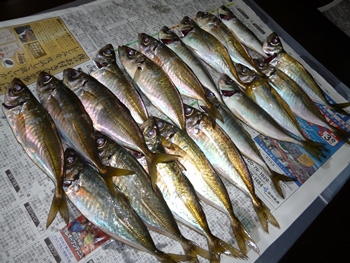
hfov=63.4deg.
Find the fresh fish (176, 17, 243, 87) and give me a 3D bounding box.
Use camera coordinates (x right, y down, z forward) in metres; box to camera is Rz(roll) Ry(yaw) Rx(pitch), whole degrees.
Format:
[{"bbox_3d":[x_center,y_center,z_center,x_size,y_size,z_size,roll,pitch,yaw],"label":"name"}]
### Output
[{"bbox_3d":[0.056,-0.109,0.402,0.048,0.024,0.161,-30,73,-24],"label":"fresh fish"}]

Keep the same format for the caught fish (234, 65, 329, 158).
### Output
[{"bbox_3d":[0.141,-0.030,0.391,0.042,0.024,0.174,-31,72,-25],"label":"caught fish"}]

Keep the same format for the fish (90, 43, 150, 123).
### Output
[{"bbox_3d":[-0.058,-0.041,0.342,0.039,0.023,0.165,-26,72,-23],"label":"fish"}]

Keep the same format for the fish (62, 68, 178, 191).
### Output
[{"bbox_3d":[-0.070,-0.016,0.325,0.049,0.026,0.174,-39,77,-27],"label":"fish"}]

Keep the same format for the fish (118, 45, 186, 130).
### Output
[{"bbox_3d":[-0.019,-0.056,0.371,0.044,0.023,0.176,-31,72,-25],"label":"fish"}]

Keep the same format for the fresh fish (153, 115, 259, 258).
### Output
[{"bbox_3d":[0.033,0.051,0.312,0.037,0.022,0.175,-30,74,-24],"label":"fresh fish"}]

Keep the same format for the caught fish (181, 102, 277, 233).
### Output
[{"bbox_3d":[0.065,0.035,0.339,0.042,0.024,0.186,-28,71,-24],"label":"caught fish"}]

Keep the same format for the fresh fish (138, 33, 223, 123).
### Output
[{"bbox_3d":[0.007,-0.074,0.373,0.040,0.024,0.171,-33,74,-25],"label":"fresh fish"}]

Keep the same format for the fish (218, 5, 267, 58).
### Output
[{"bbox_3d":[0.113,-0.136,0.429,0.031,0.022,0.158,-20,68,-21],"label":"fish"}]

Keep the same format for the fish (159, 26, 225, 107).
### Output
[{"bbox_3d":[0.029,-0.091,0.399,0.034,0.022,0.176,-31,72,-25],"label":"fish"}]

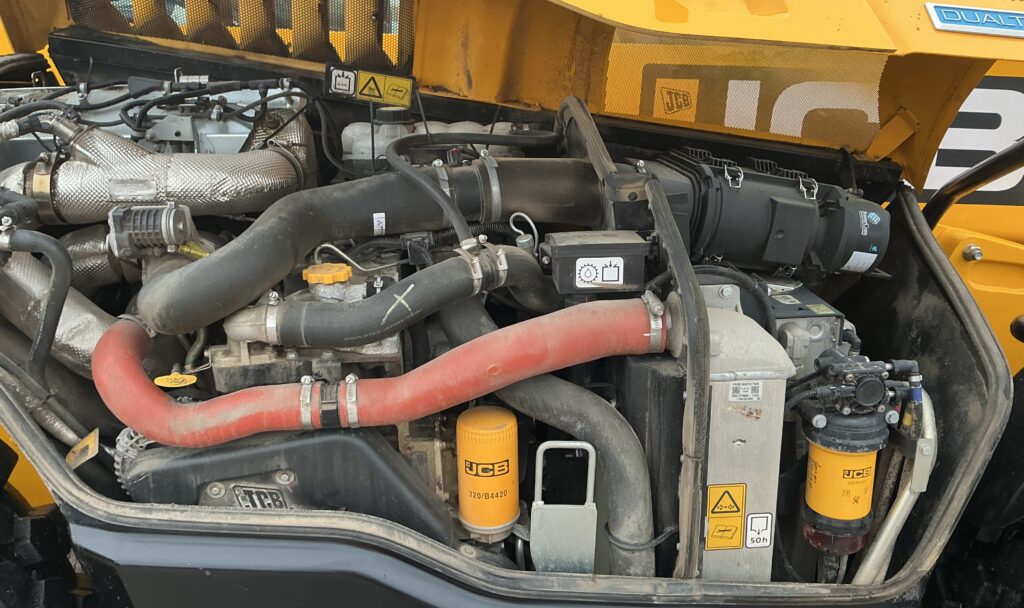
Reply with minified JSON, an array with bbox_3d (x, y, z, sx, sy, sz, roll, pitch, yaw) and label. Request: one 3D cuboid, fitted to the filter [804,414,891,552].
[{"bbox_3d":[0.439,0.237,1.100,0.106,0.175,0.106,-4,17,-8],"label":"filter"}]

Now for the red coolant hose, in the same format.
[{"bbox_3d":[-0.183,0.079,1.138,0.765,0.188,0.178,-2,17,-2],"label":"red coolant hose"}]

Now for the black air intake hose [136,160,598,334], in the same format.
[{"bbox_3d":[-0.222,-0.105,1.375,0.767,0.244,0.208,-2,17,-2],"label":"black air intake hose"}]

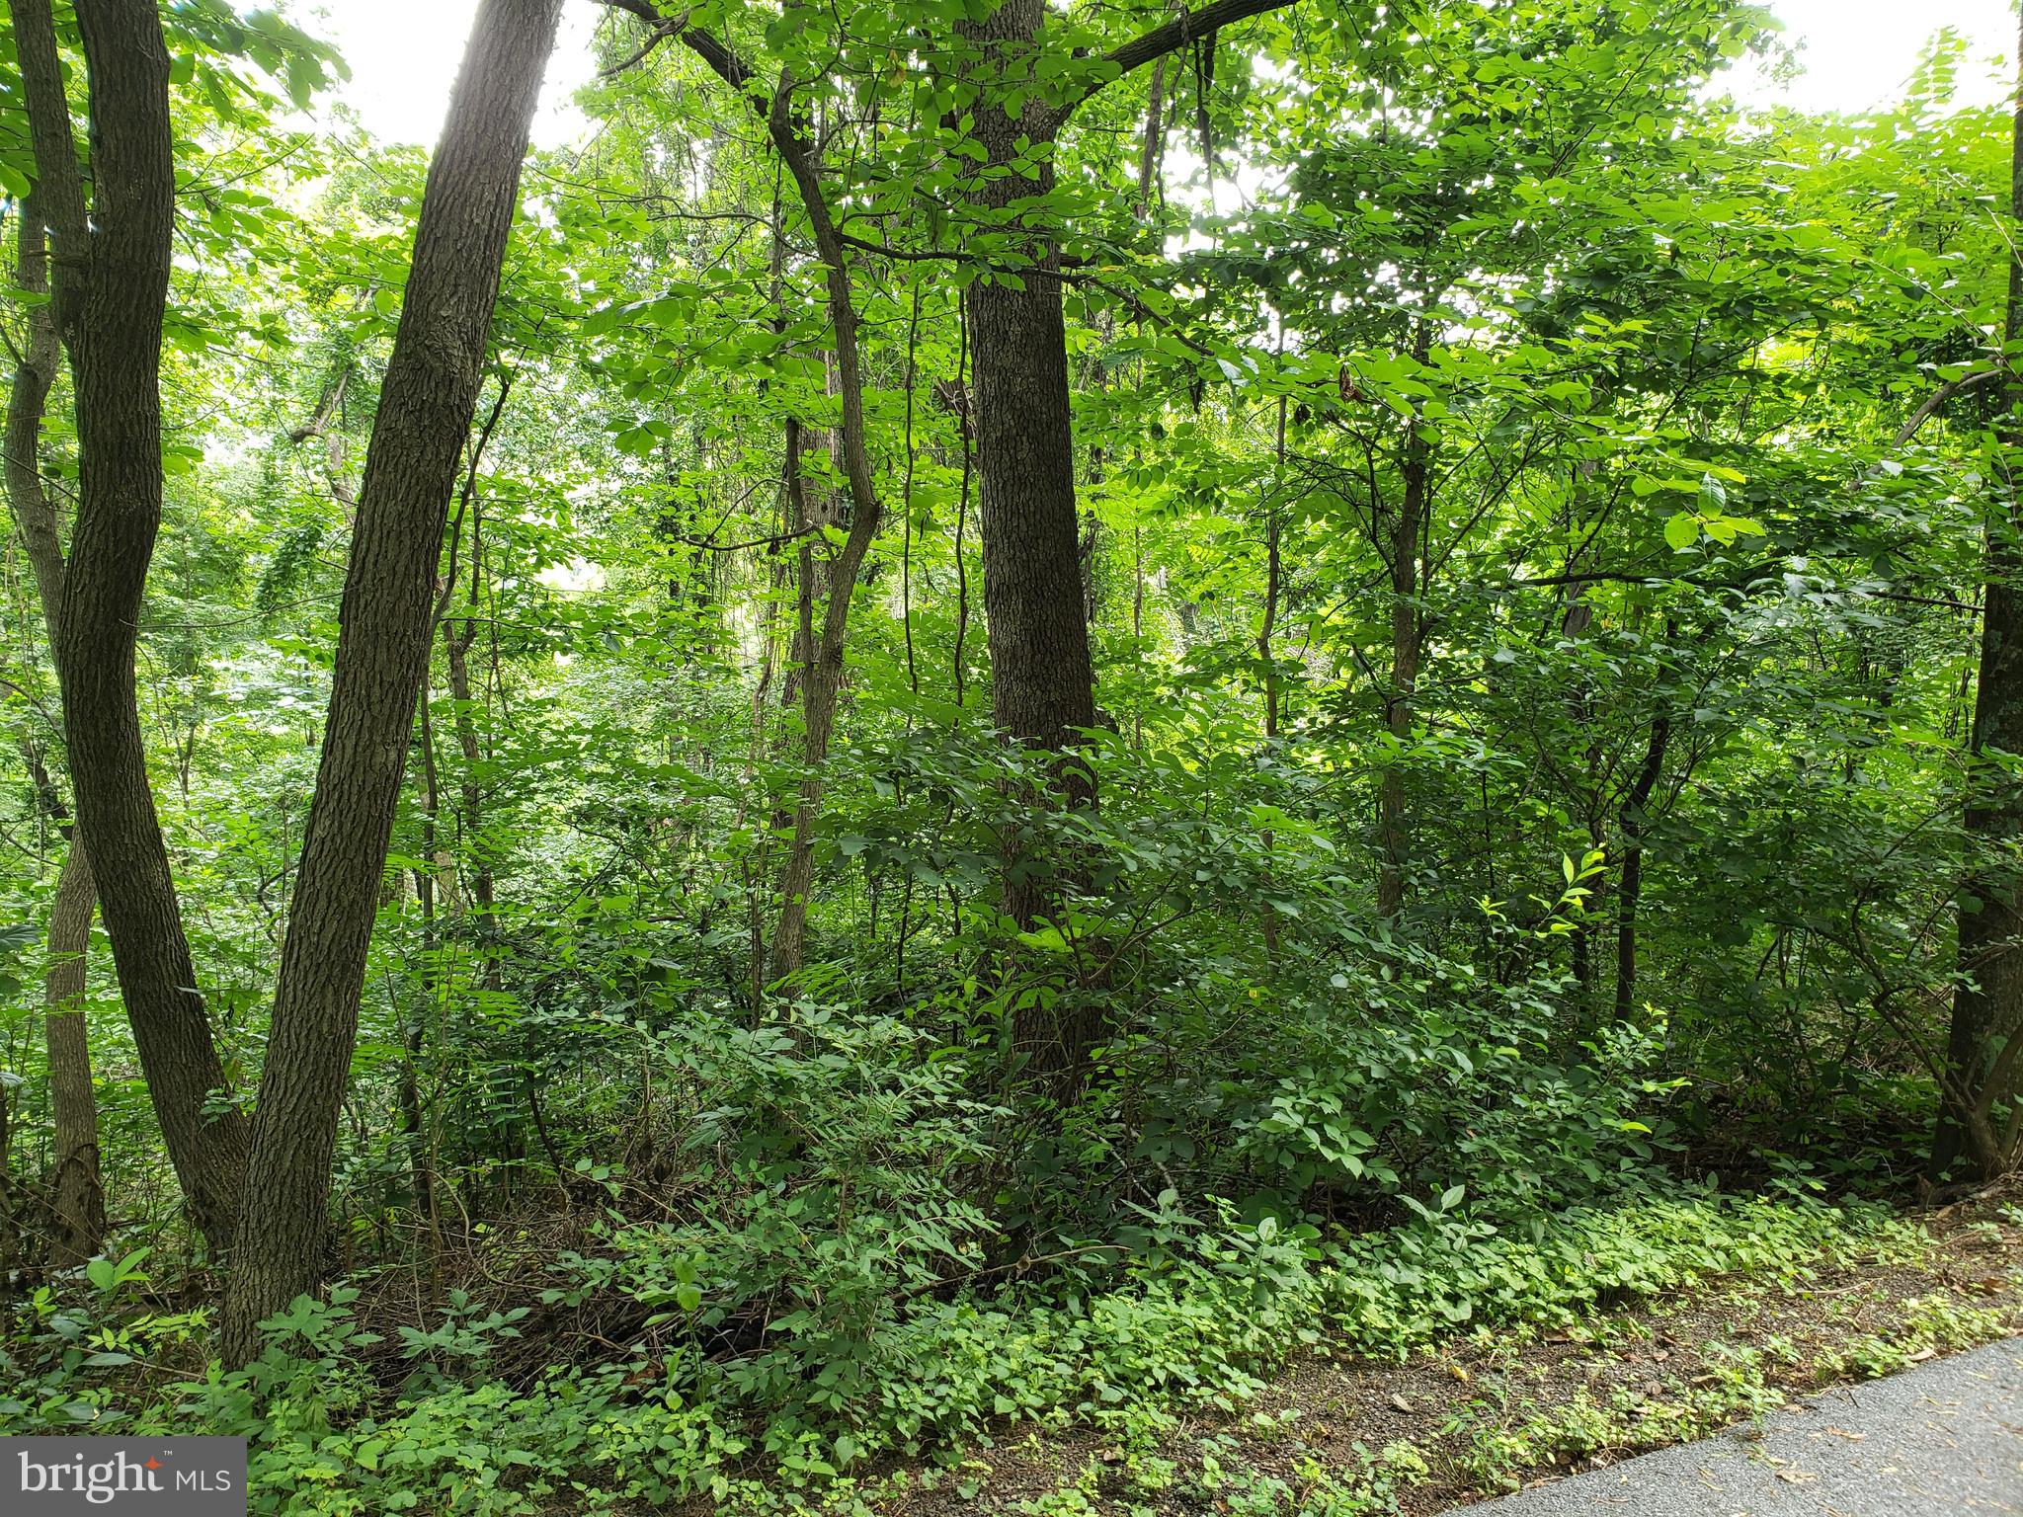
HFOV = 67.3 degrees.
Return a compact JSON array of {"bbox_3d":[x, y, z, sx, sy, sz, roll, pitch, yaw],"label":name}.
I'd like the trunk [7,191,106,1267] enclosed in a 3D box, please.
[{"bbox_3d":[-3.270,-0.103,5.200,0.310,3.683,0.270,0,2,0],"label":"trunk"}]

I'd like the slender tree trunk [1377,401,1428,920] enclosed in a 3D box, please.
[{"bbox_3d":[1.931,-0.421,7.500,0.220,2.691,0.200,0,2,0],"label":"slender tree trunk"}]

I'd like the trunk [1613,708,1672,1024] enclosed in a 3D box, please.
[{"bbox_3d":[2.909,0.542,7.000,0.250,1.544,0.200,0,2,0],"label":"trunk"}]

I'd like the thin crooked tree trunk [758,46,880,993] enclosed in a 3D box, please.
[{"bbox_3d":[-0.838,-0.975,6.600,0.500,4.085,0.380,0,2,0],"label":"thin crooked tree trunk"}]

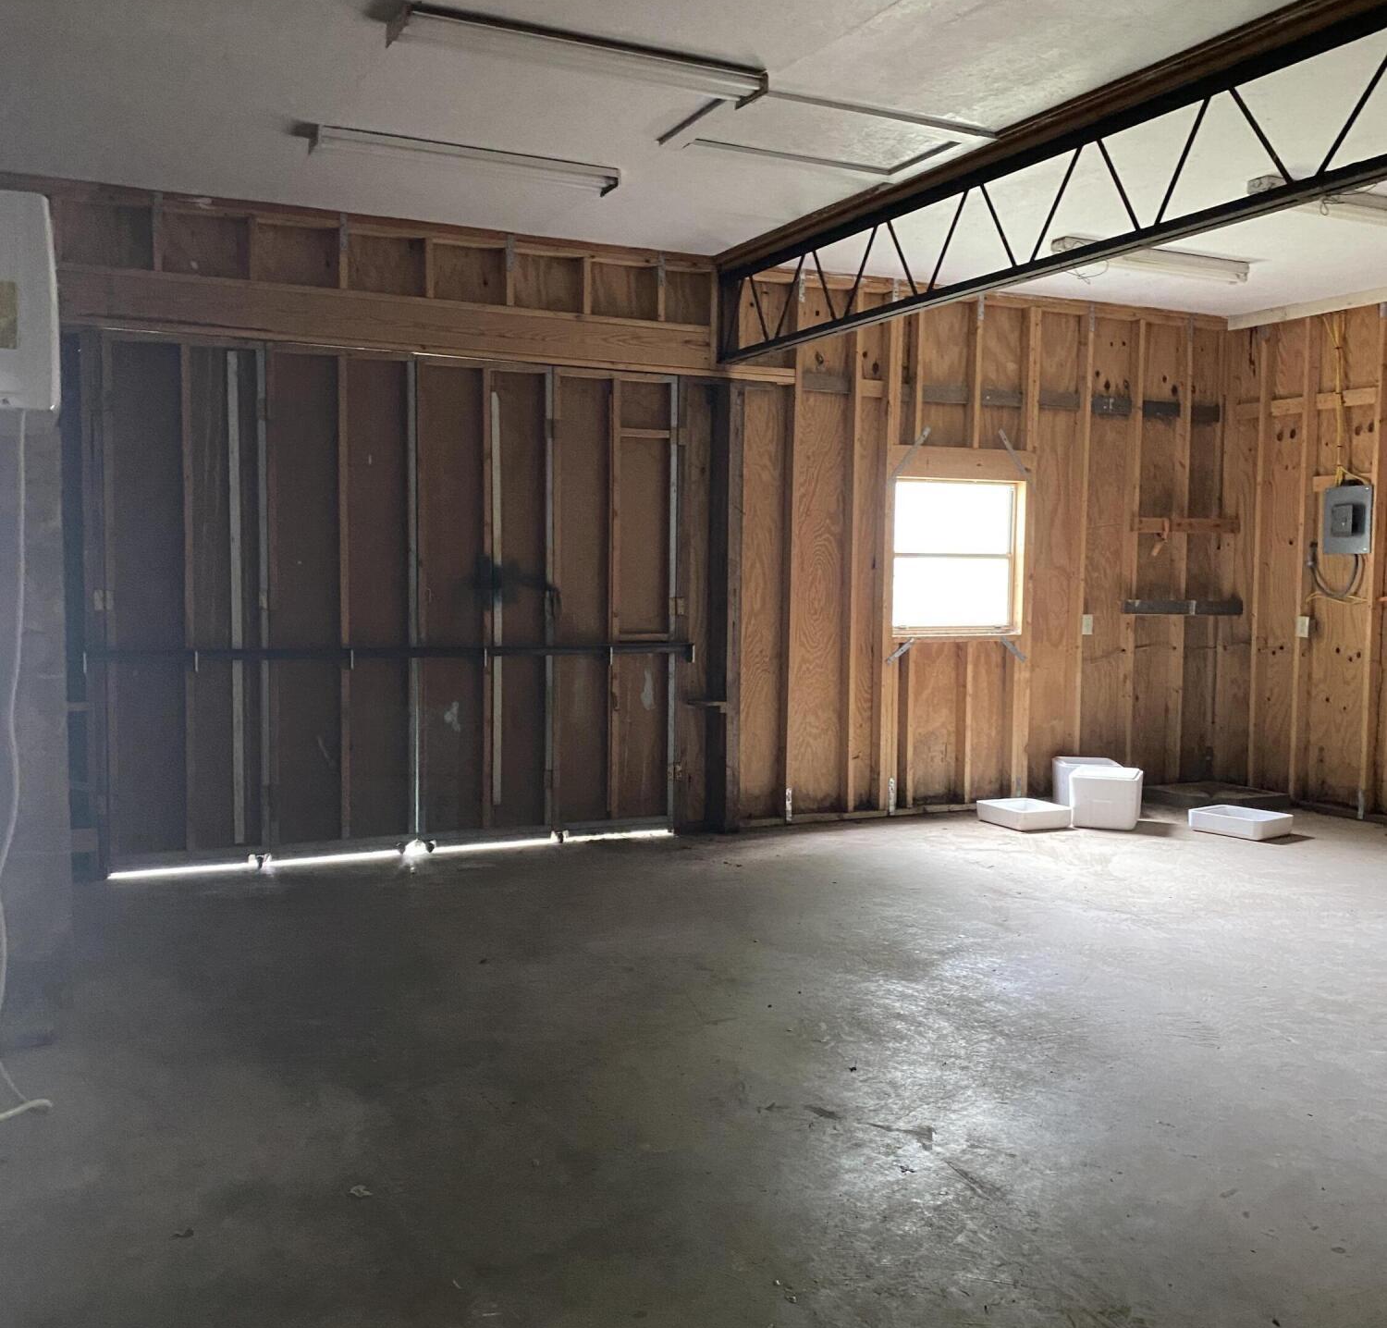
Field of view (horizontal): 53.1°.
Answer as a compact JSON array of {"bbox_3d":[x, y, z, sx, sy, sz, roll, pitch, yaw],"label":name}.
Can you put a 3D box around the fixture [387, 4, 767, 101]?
[{"bbox_3d":[-0.340,-1.916,4.427,1.207,0.075,0.206,-1,4,-26],"label":"fixture"}]

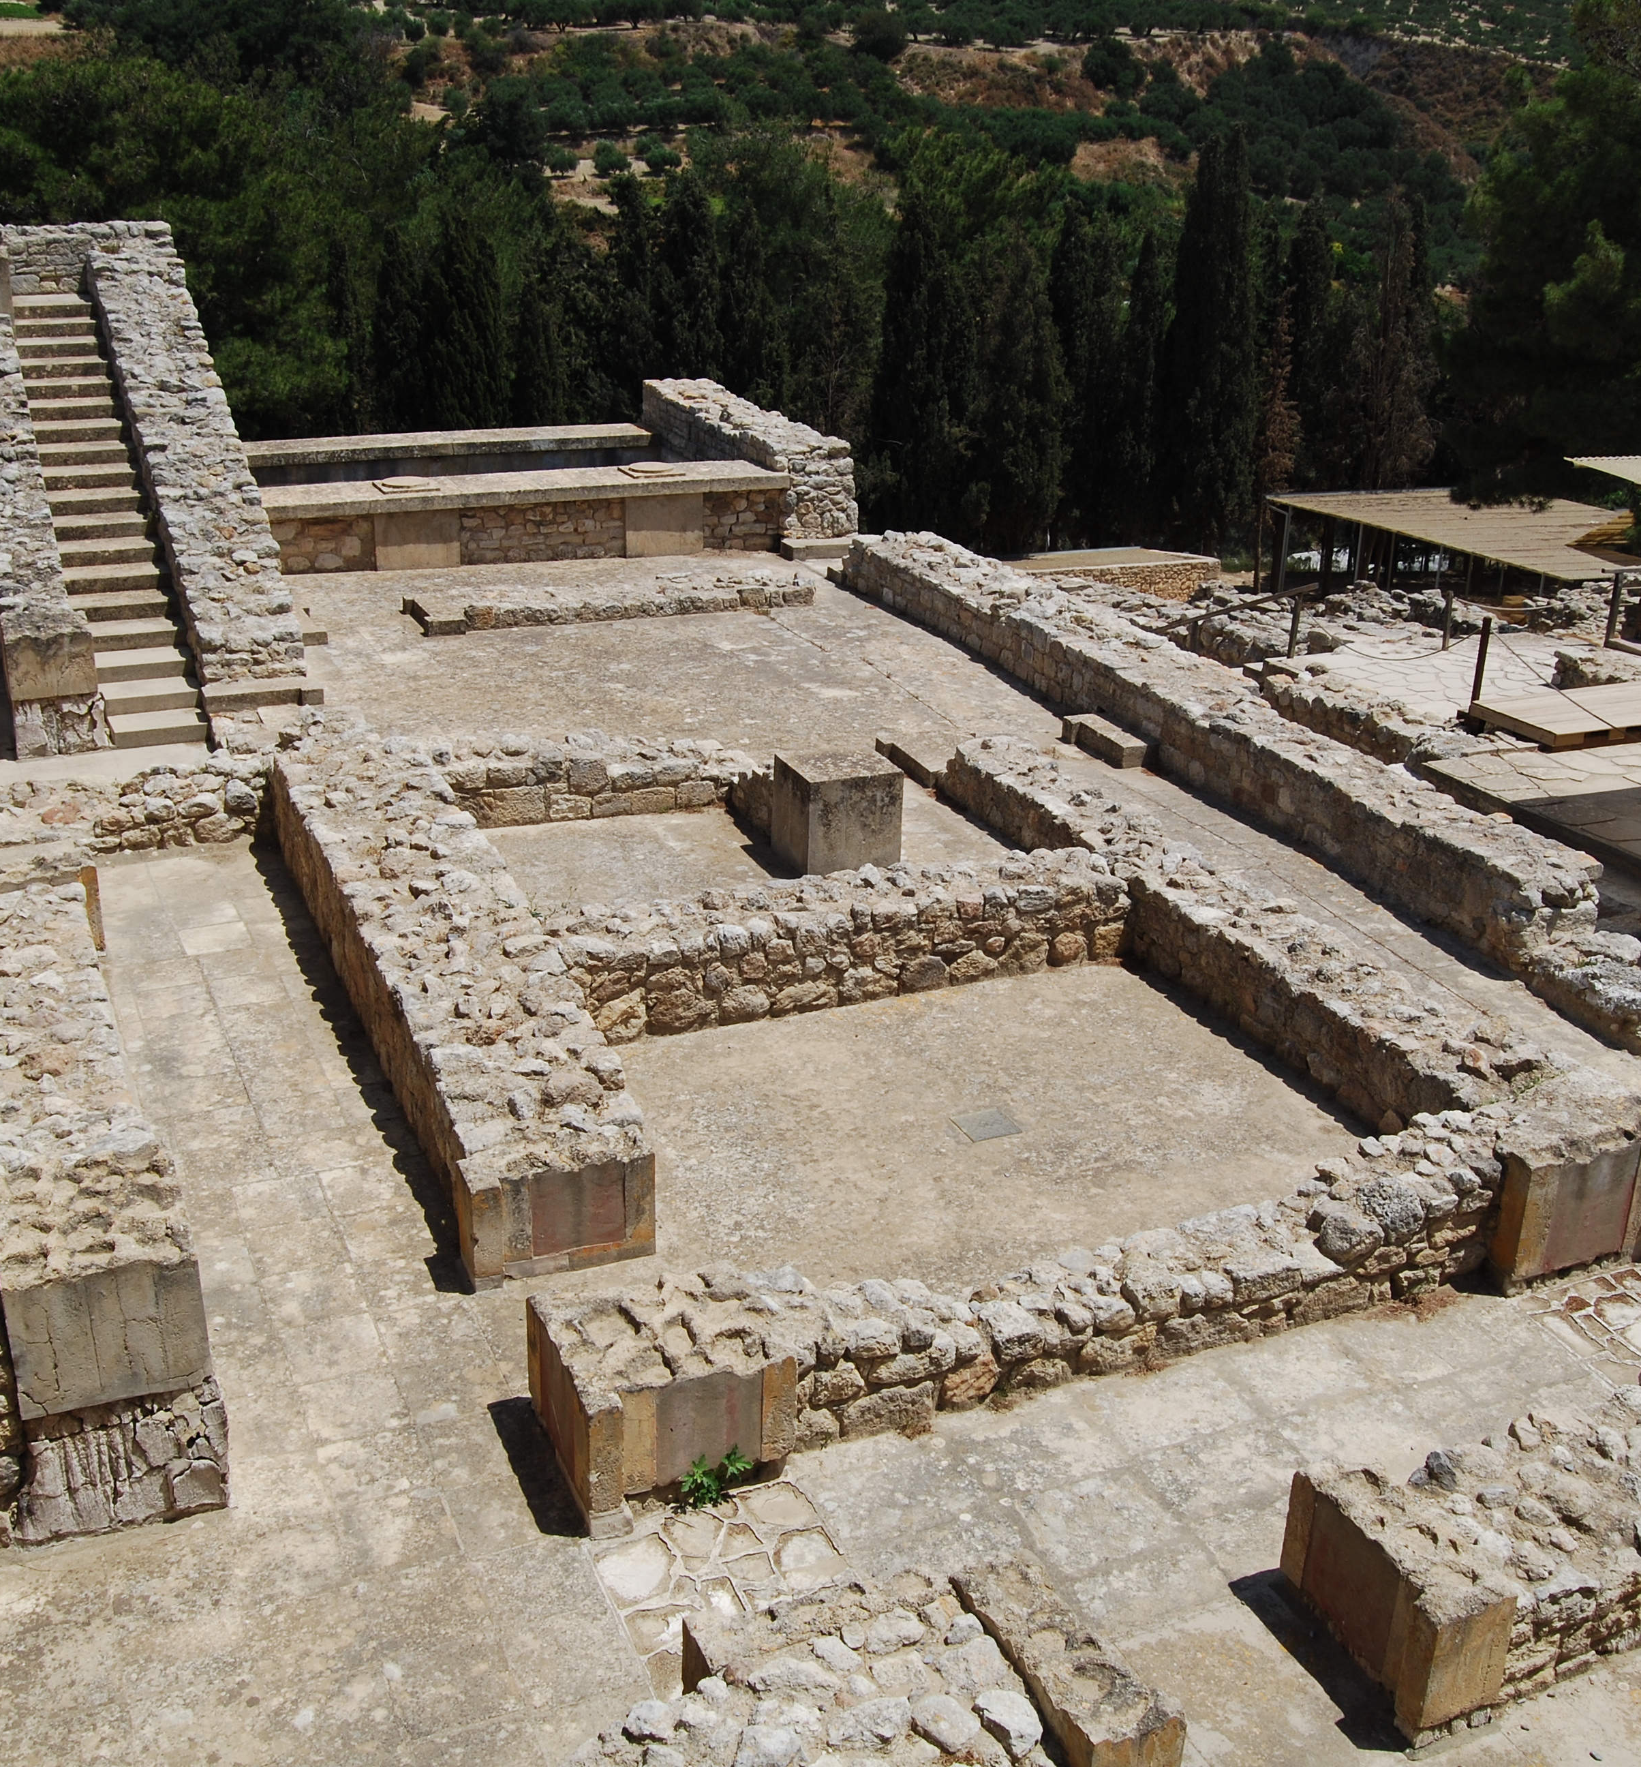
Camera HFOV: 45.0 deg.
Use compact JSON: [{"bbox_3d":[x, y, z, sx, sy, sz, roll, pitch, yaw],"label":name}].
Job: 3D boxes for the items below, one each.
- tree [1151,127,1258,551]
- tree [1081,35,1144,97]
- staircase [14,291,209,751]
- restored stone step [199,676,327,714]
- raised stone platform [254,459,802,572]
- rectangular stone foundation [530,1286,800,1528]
[{"bbox_3d":[9.116,-12.584,46.477,2.348,9.629,2.348,0,20,0],"label":"tree"},{"bbox_3d":[35.065,-98.215,238.169,7.434,7.679,7.434,0,20,0],"label":"tree"},{"bbox_3d":[-7.786,-4.192,21.350,0.795,3.390,8.586,-8,22,-22],"label":"staircase"},{"bbox_3d":[-5.356,-1.809,18.916,1.075,0.132,0.588,-8,22,-22],"label":"restored stone step"},{"bbox_3d":[-4.142,-4.808,26.061,7.448,0.882,1.593,-8,22,-21],"label":"raised stone platform"},{"bbox_3d":[-0.644,2.028,7.965,0.852,0.524,0.880,-8,22,-21],"label":"rectangular stone foundation"}]

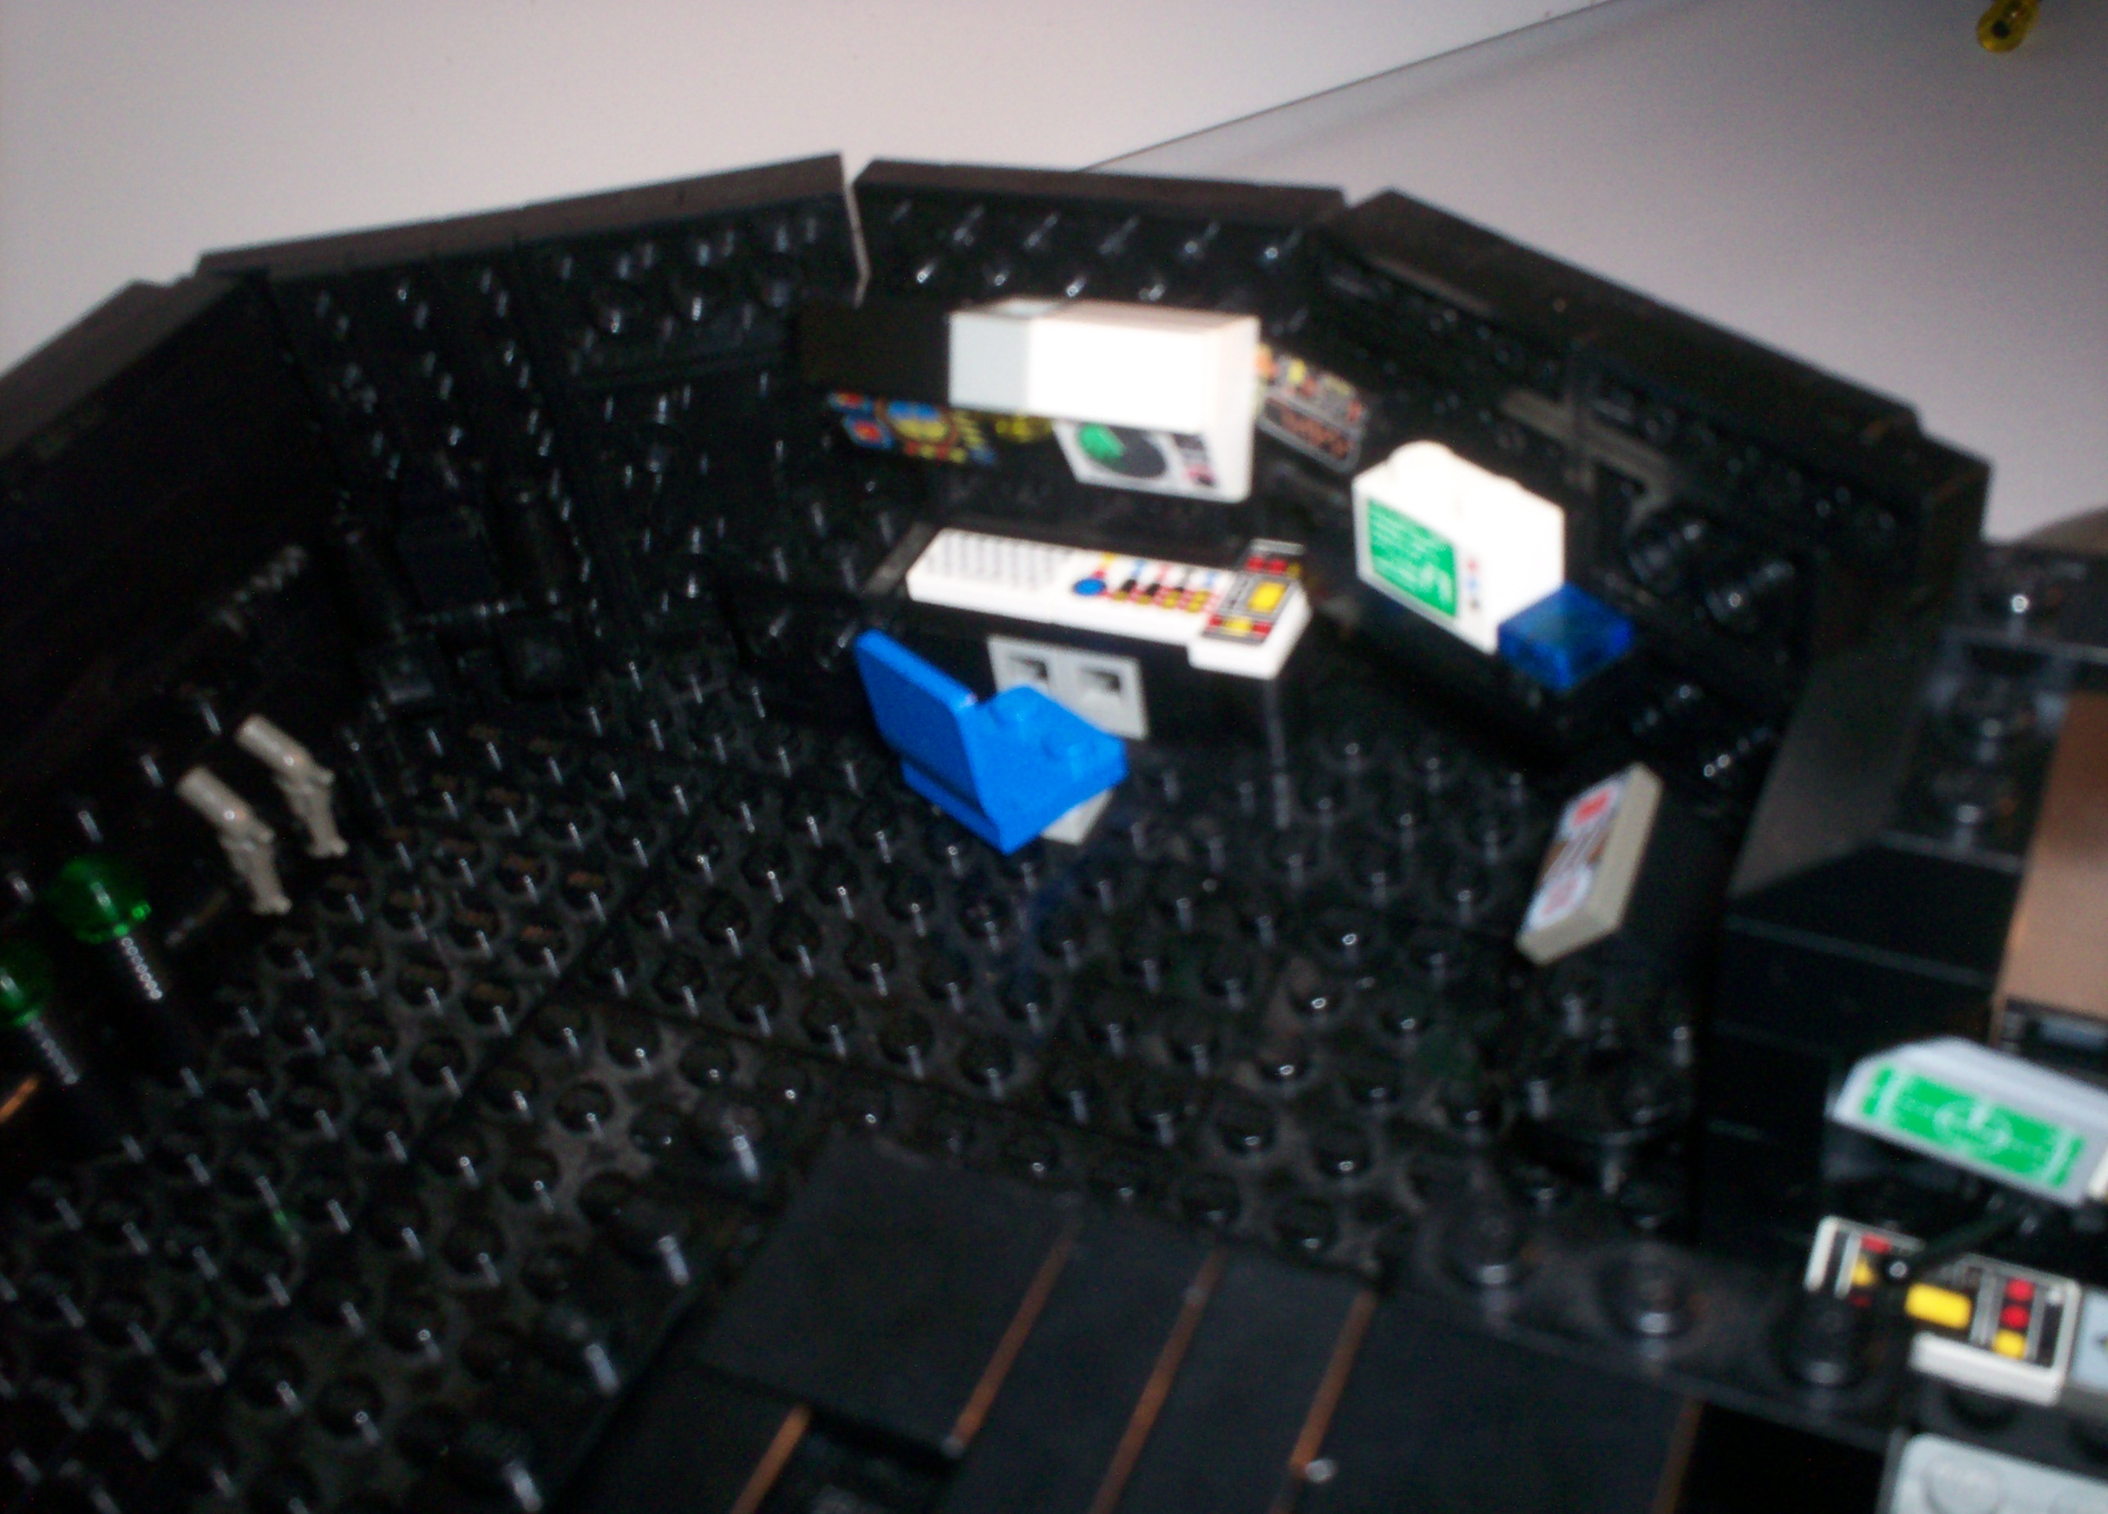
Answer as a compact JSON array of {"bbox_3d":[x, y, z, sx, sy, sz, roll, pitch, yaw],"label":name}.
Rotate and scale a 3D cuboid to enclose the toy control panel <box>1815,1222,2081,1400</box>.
[{"bbox_3d":[0.060,0.038,0.150,0.016,0.003,0.008,11,43,23],"label":"toy control panel"}]

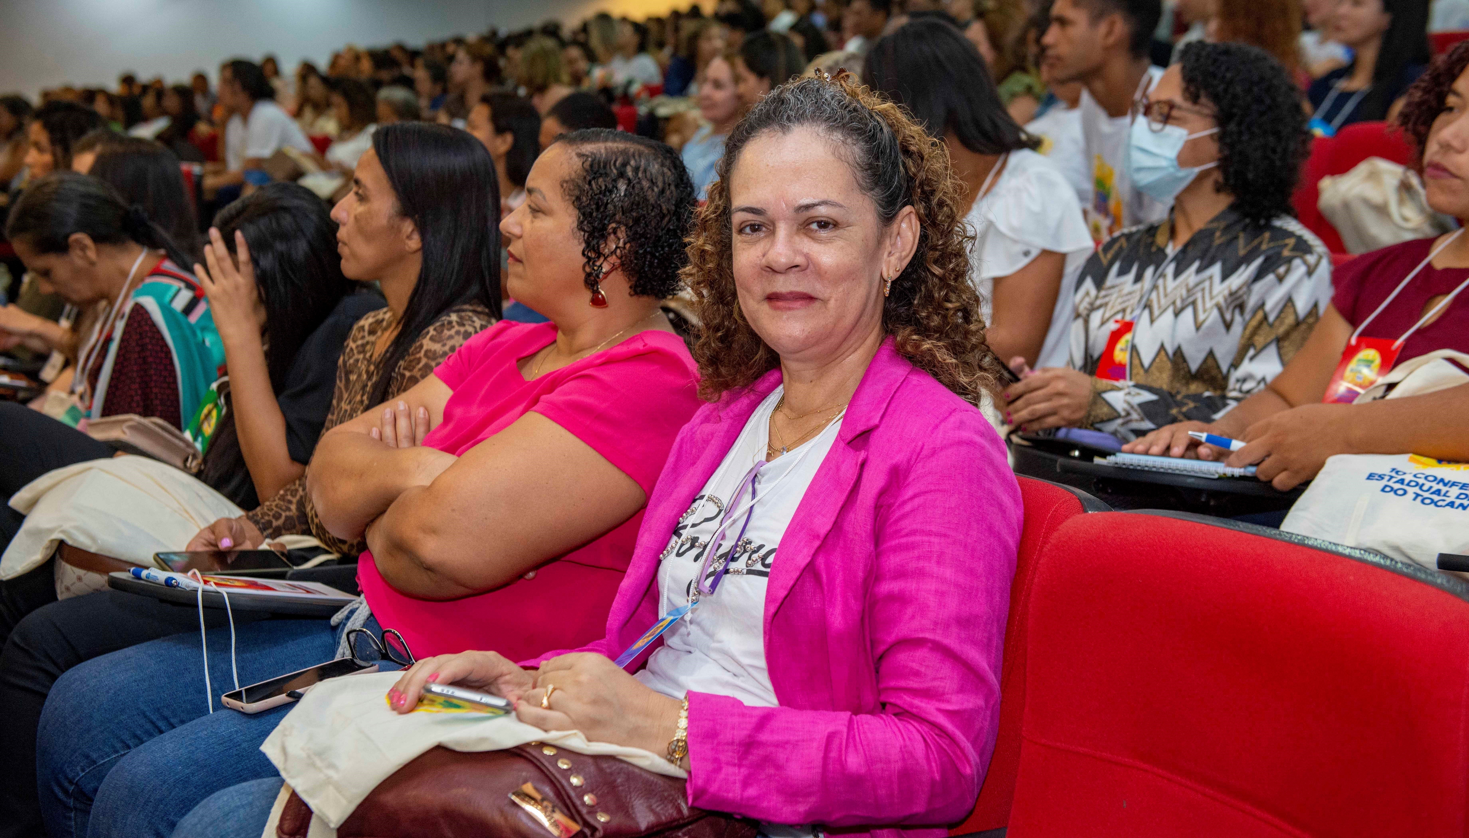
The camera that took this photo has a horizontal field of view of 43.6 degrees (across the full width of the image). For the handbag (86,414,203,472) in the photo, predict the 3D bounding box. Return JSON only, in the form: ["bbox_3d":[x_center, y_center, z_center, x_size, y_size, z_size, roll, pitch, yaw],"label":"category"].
[{"bbox_3d":[-0.962,0.038,2.970,0.140,0.060,0.220,30,-9,-34],"label":"handbag"}]

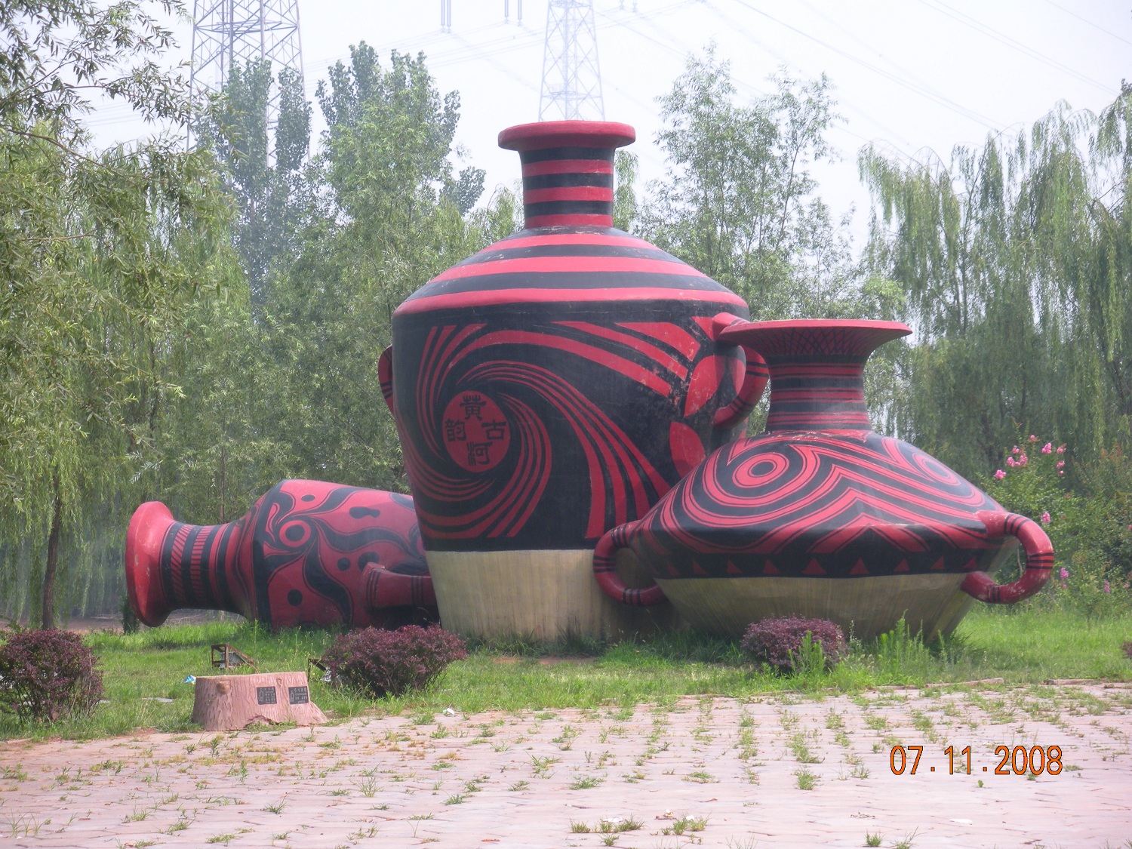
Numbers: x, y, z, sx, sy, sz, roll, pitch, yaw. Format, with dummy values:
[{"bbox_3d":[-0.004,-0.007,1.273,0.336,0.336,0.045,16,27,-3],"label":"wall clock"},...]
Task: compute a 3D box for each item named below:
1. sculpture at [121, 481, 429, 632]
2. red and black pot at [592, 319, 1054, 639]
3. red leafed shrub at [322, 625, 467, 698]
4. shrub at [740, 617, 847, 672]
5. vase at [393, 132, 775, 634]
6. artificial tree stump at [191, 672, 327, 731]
[{"bbox_3d":[-4.140,2.250,54.600,6.100,2.600,3.400,-1,0,16],"label":"sculpture"},{"bbox_3d":[3.620,0.830,46.500,7.200,4.600,5.500,-2,-2,27],"label":"red and black pot"},{"bbox_3d":[-1.737,2.402,33.200,1.480,0.750,1.350,-1,-2,0],"label":"red leafed shrub"},{"bbox_3d":[2.650,2.567,38.200,1.250,0.660,1.150,-1,-2,0],"label":"shrub"},{"bbox_3d":[0.100,-0.670,50.800,7.000,7.970,5.600,-2,-2,34],"label":"vase"},{"bbox_3d":[-2.641,2.382,28.100,1.050,0.470,0.600,1,-2,-33],"label":"artificial tree stump"}]

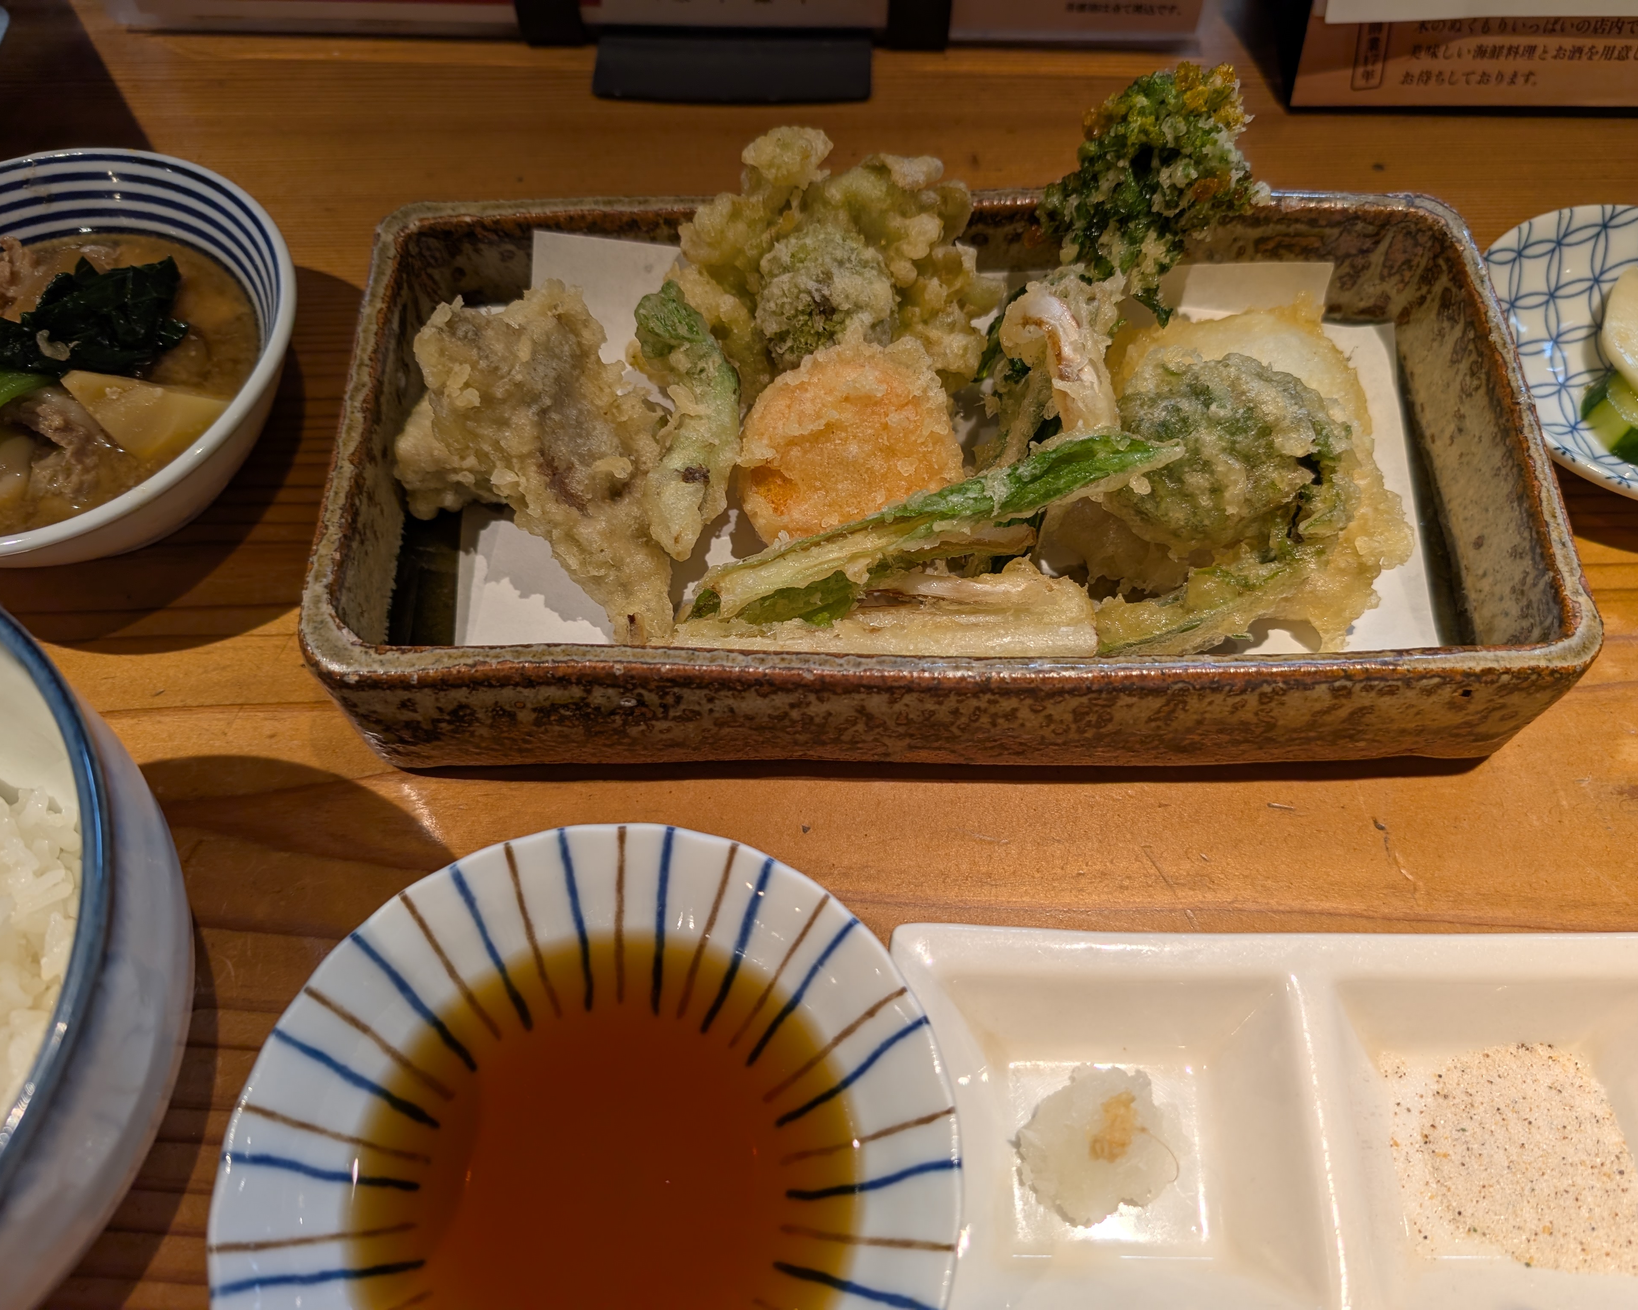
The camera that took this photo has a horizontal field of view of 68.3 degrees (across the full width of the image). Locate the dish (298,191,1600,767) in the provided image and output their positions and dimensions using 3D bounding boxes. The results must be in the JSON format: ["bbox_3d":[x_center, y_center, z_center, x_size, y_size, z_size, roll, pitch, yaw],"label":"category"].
[{"bbox_3d":[0.023,-0.038,0.260,0.236,0.046,0.115,0,64,0],"label":"dish"}]

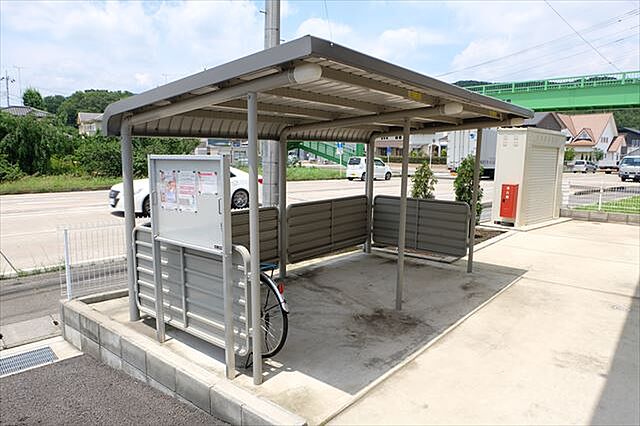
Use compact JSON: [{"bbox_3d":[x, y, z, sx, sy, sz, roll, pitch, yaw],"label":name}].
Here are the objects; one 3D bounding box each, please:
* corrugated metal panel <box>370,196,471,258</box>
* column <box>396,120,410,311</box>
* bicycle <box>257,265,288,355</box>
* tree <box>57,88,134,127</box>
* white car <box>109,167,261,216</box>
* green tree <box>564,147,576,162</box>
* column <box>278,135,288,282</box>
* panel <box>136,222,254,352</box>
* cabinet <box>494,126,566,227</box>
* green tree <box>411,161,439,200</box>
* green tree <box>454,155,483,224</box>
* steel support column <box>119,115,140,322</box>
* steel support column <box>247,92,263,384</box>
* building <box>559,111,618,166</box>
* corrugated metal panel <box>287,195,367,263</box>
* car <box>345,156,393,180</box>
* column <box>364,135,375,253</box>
[{"bbox_3d":[1.420,0.177,6.226,1.520,0.770,0.040,7,10,39],"label":"corrugated metal panel"},{"bbox_3d":[0.836,0.047,4.294,0.060,1.918,0.060,7,10,40],"label":"column"},{"bbox_3d":[-0.912,0.552,3.628,1.800,1.040,0.570,7,10,40],"label":"bicycle"},{"bbox_3d":[-40.979,-15.993,78.848,13.000,12.944,11.000,-3,8,-27],"label":"tree"},{"bbox_3d":[-4.064,-0.857,13.277,4.800,1.460,1.800,-7,10,-43],"label":"white car"},{"bbox_3d":[31.724,-7.244,54.000,1.450,2.250,1.450,5,9,30],"label":"green tree"},{"bbox_3d":[-0.457,-0.082,5.381,0.089,1.850,0.089,7,10,40],"label":"column"},{"bbox_3d":[-1.067,0.549,3.363,1.530,0.780,0.040,7,10,39],"label":"panel"},{"bbox_3d":[5.006,-0.881,10.151,2.250,2.140,0.620,-6,10,-41],"label":"cabinet"},{"bbox_3d":[2.031,-0.268,8.162,0.550,1.450,0.550,7,10,39],"label":"green tree"},{"bbox_3d":[3.279,-0.484,9.256,0.580,1.600,0.580,7,10,39],"label":"green tree"},{"bbox_3d":[-1.723,0.080,3.893,0.089,1.882,0.089,7,10,40],"label":"steel support column"},{"bbox_3d":[-0.410,0.210,2.773,0.060,1.890,0.060,7,10,39],"label":"steel support column"},{"bbox_3d":[38.314,-10.614,62.000,7.300,7.700,8.200,-5,9,-34],"label":"building"},{"bbox_3d":[0.170,0.206,6.173,0.045,0.770,1.840,7,10,40],"label":"corrugated metal panel"},{"bbox_3d":[3.512,-3.055,29.493,3.395,1.640,1.475,-6,10,-41],"label":"car"},{"bbox_3d":[0.809,-0.274,6.864,0.089,1.880,0.089,7,10,40],"label":"column"}]

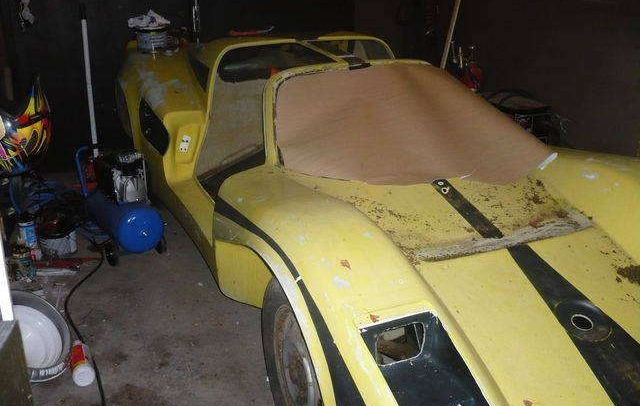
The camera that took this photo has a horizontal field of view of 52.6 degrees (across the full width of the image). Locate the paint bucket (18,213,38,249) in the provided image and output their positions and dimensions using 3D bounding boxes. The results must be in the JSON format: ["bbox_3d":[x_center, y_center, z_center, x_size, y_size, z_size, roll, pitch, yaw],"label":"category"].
[{"bbox_3d":[-1.734,0.166,3.841,0.090,0.200,0.090,-6,18,-19],"label":"paint bucket"}]

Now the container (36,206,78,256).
[{"bbox_3d":[-1.533,0.178,3.767,0.215,0.220,0.215,-6,18,-19],"label":"container"}]

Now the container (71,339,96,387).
[{"bbox_3d":[-0.940,0.621,2.552,0.084,0.084,0.240,-7,18,-22],"label":"container"}]

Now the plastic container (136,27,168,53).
[{"bbox_3d":[-1.113,-1.076,4.300,0.200,0.160,0.200,-8,19,-24],"label":"plastic container"}]

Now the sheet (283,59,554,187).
[{"bbox_3d":[0.338,-0.310,2.606,1.070,0.137,0.815,-8,50,-24],"label":"sheet"}]

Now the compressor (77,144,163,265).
[{"bbox_3d":[-1.182,-0.007,3.790,0.290,0.560,0.640,-12,21,-34],"label":"compressor"}]

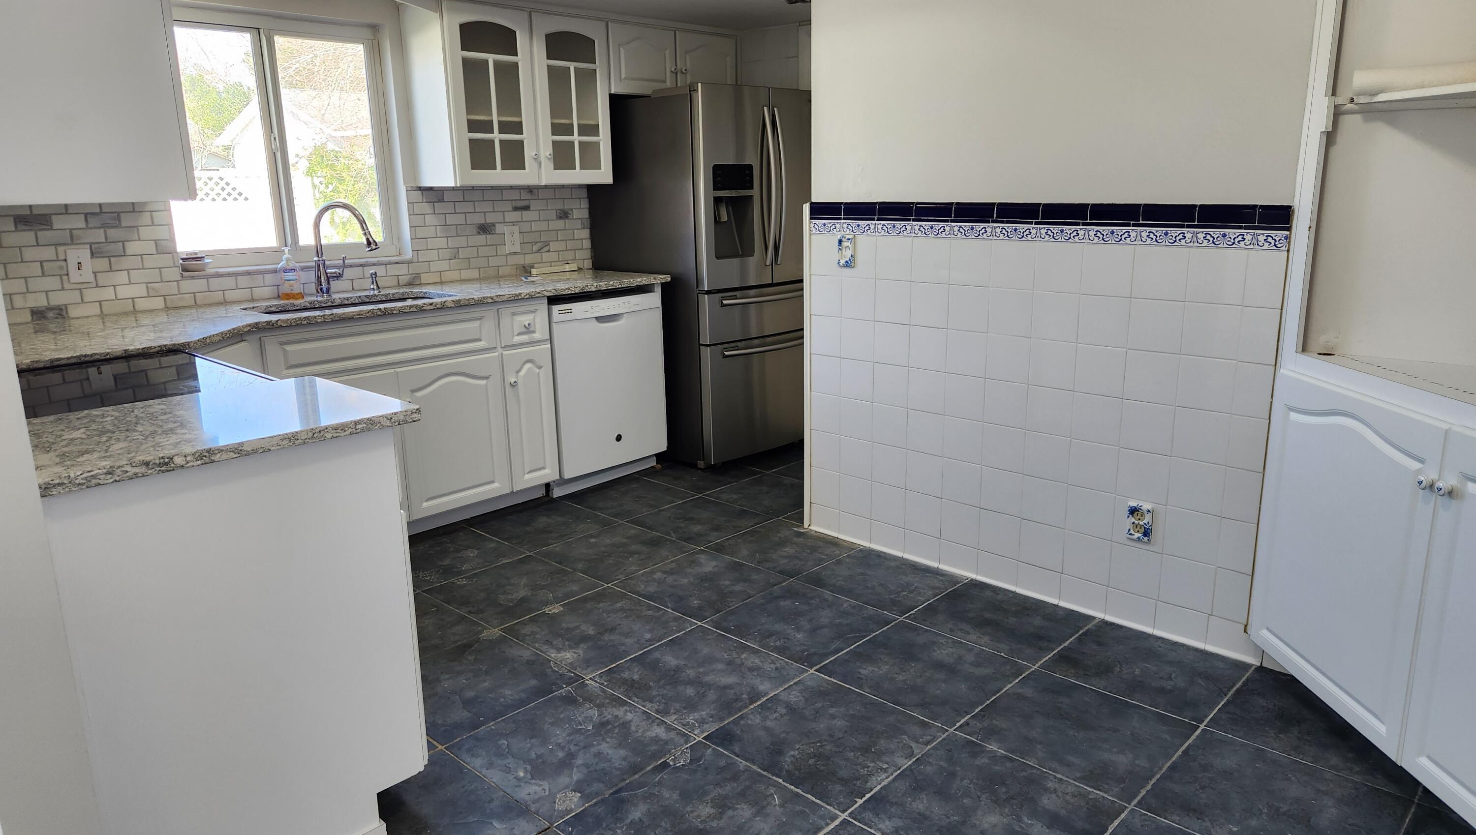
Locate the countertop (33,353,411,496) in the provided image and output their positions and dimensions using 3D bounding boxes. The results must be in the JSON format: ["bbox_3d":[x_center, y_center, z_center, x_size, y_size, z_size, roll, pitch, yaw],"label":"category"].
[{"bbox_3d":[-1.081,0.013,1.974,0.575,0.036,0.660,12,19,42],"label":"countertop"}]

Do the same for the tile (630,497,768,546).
[{"bbox_3d":[-0.151,0.431,4.045,0.452,0.015,0.452,12,19,42],"label":"tile"}]

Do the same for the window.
[{"bbox_3d":[-1.812,-1.083,3.879,0.080,0.925,0.920,12,19,42],"label":"window"}]

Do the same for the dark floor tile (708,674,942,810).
[{"bbox_3d":[0.226,0.814,2.492,0.452,0.010,0.452,12,19,42],"label":"dark floor tile"}]

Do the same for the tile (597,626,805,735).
[{"bbox_3d":[-0.108,0.744,2.794,0.452,0.015,0.452,12,19,42],"label":"tile"}]

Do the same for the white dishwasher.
[{"bbox_3d":[-0.776,-0.180,4.612,0.600,0.830,0.605,12,19,42],"label":"white dishwasher"}]

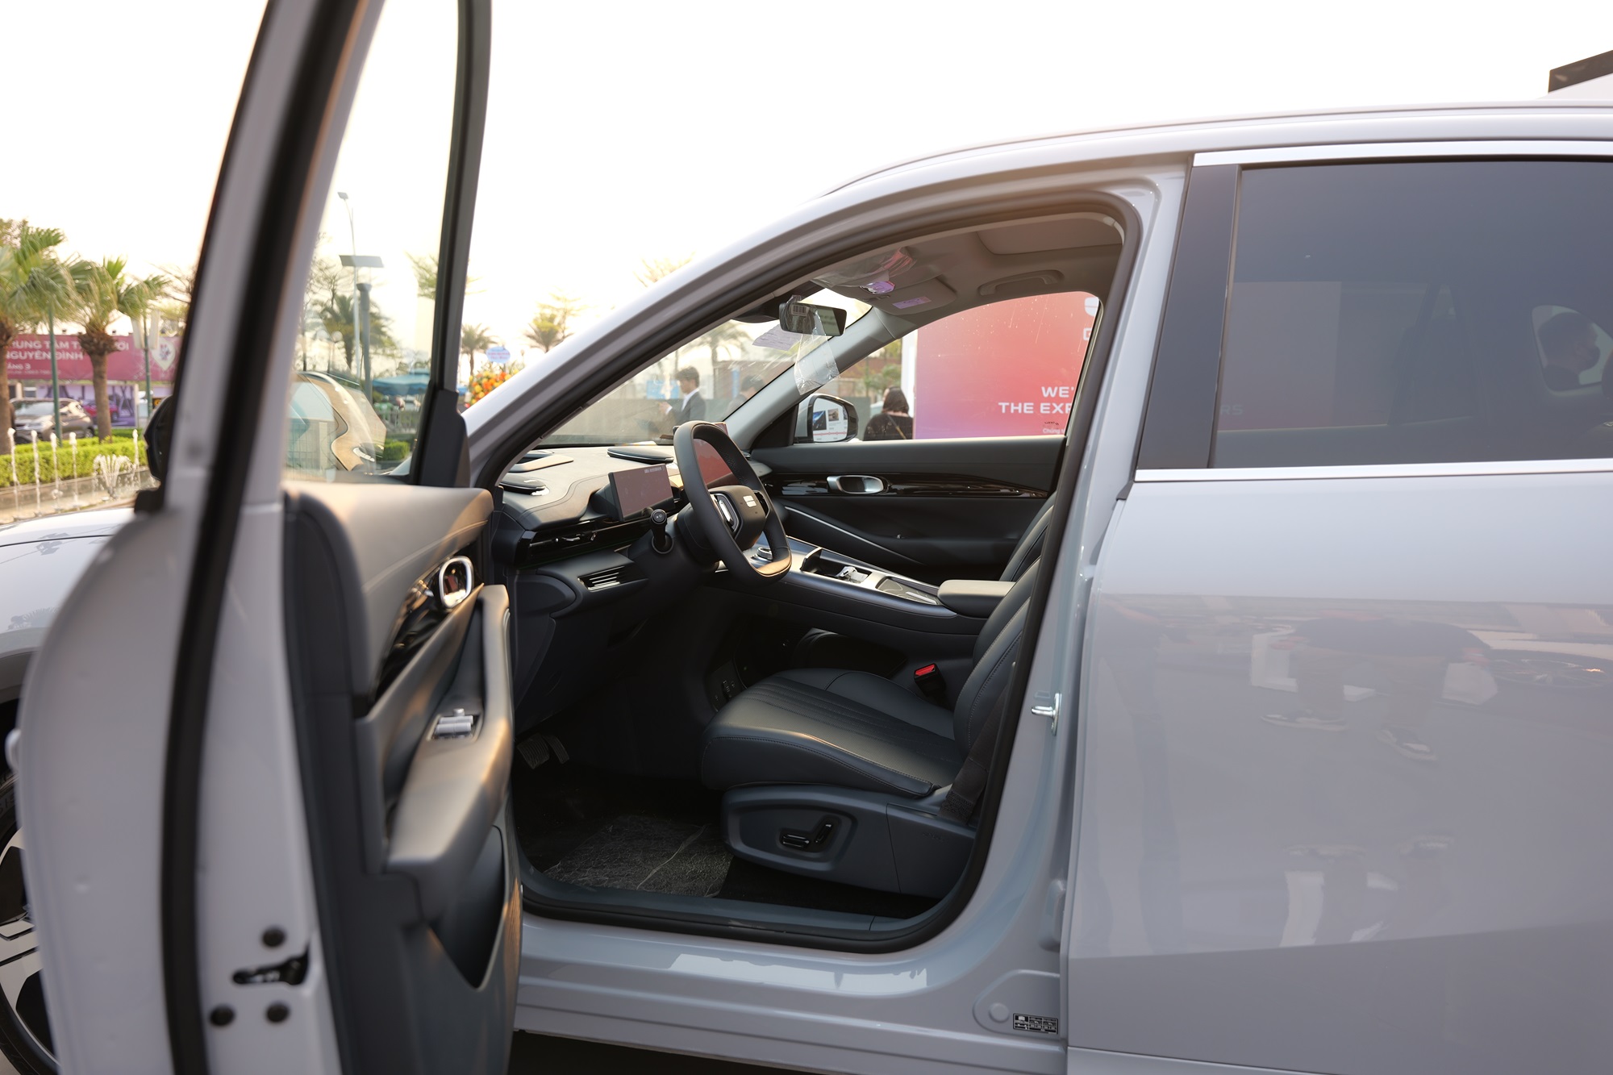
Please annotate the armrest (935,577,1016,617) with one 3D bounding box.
[{"bbox_3d":[0.439,0.139,2.334,0.290,0.065,0.210,2,6,12],"label":"armrest"}]

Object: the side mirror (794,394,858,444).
[{"bbox_3d":[0.065,-0.369,3.393,0.130,0.163,0.210,4,7,27],"label":"side mirror"}]

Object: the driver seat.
[{"bbox_3d":[0.304,0.083,1.978,0.860,0.940,0.530,2,6,12],"label":"driver seat"}]

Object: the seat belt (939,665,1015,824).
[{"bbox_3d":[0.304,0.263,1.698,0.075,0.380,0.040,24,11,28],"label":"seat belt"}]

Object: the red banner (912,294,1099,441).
[{"bbox_3d":[2.254,-0.744,7.868,2.938,2.182,0.060,2,6,12],"label":"red banner"}]

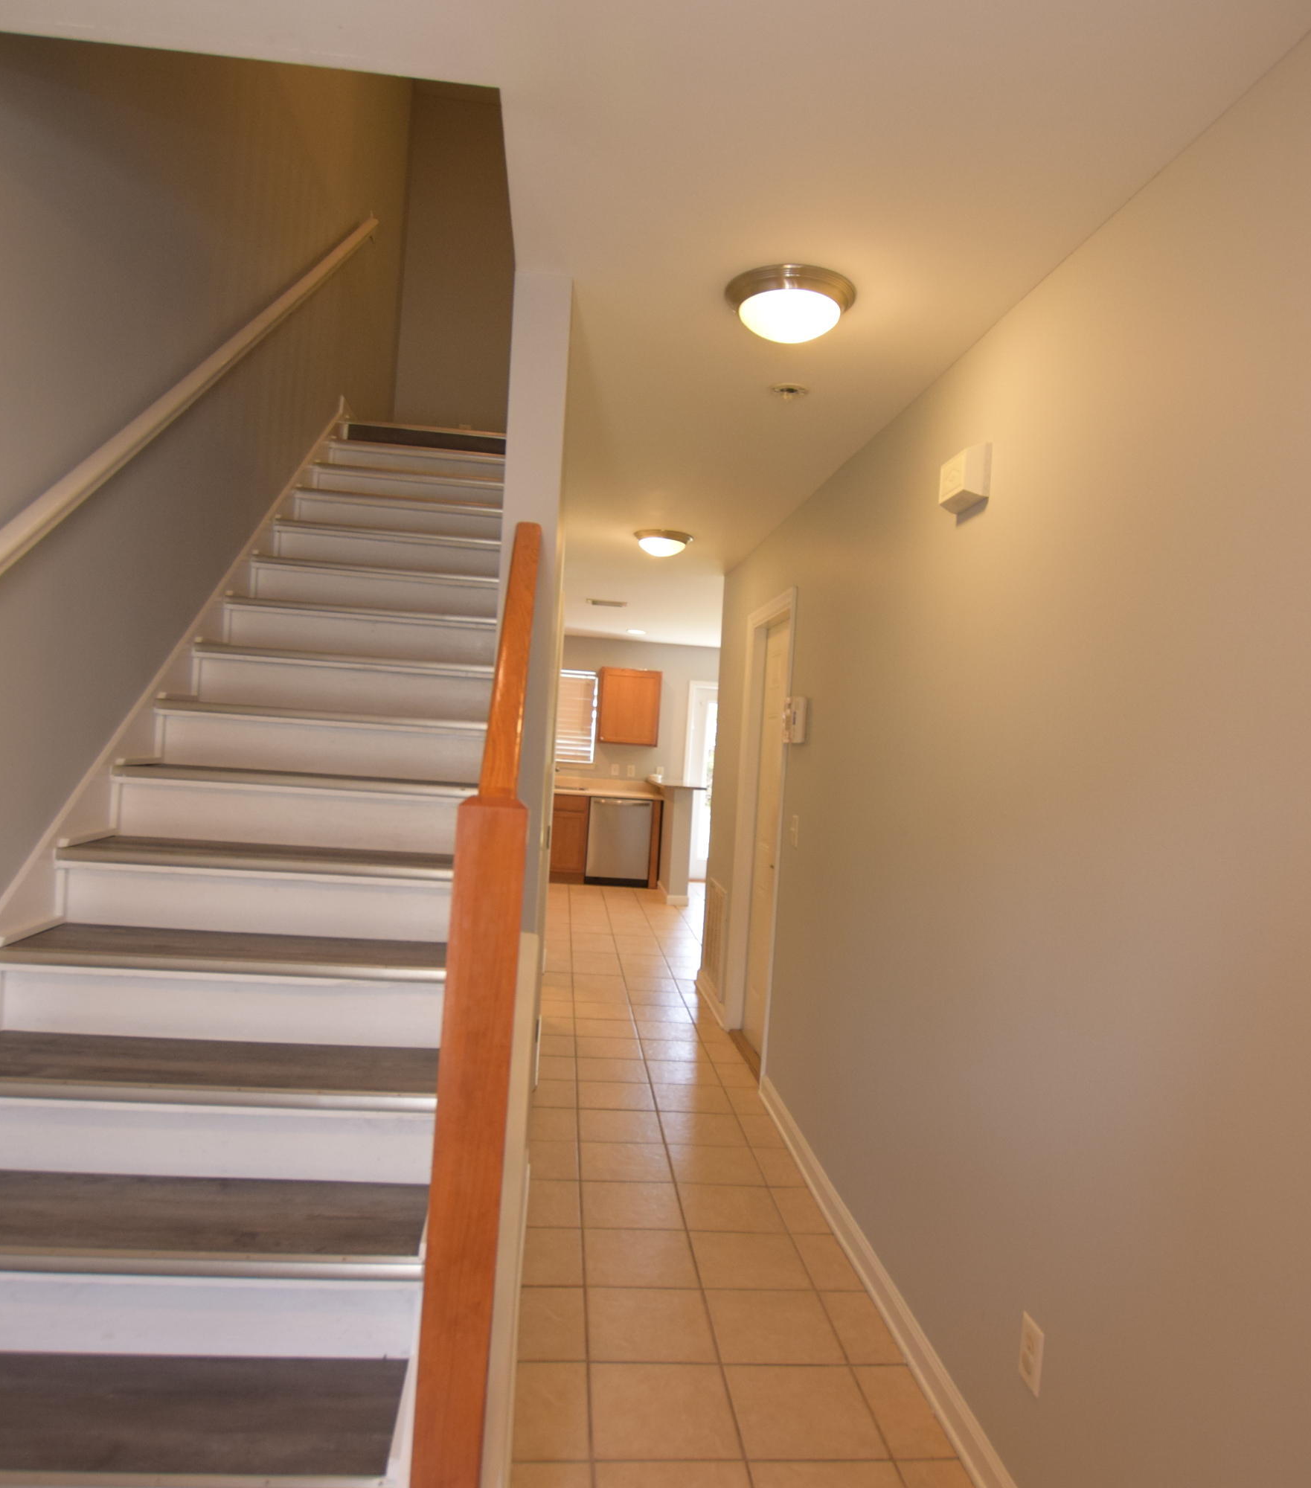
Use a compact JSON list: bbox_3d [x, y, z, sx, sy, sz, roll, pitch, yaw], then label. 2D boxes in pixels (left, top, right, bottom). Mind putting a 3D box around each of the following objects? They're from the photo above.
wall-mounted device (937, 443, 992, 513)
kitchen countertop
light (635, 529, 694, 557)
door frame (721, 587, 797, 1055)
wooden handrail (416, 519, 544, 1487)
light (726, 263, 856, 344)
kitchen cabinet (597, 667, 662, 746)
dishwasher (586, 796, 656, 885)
[{"bbox_3d":[0.728,-0.625,2.196,0.059,0.122,0.165,4,0,-6],"label":"wall-mounted device"},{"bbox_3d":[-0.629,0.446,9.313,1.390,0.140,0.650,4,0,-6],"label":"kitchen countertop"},{"bbox_3d":[0.041,-0.994,4.679,0.300,0.115,0.300,4,0,-6],"label":"light"},{"bbox_3d":[0.520,0.398,4.332,0.120,2.112,0.910,4,0,-6],"label":"door frame"},{"bbox_3d":[-0.282,0.417,1.646,0.095,1.775,0.795,4,0,-6],"label":"wooden handrail"},{"bbox_3d":[0.301,-0.957,2.103,0.300,0.107,0.300,4,0,-6],"label":"light"},{"bbox_3d":[-0.273,-0.365,9.502,0.613,0.761,0.310,4,0,-6],"label":"kitchen cabinet"},{"bbox_3d":[-0.375,0.963,9.347,0.606,0.849,0.600,4,0,-6],"label":"dishwasher"}]

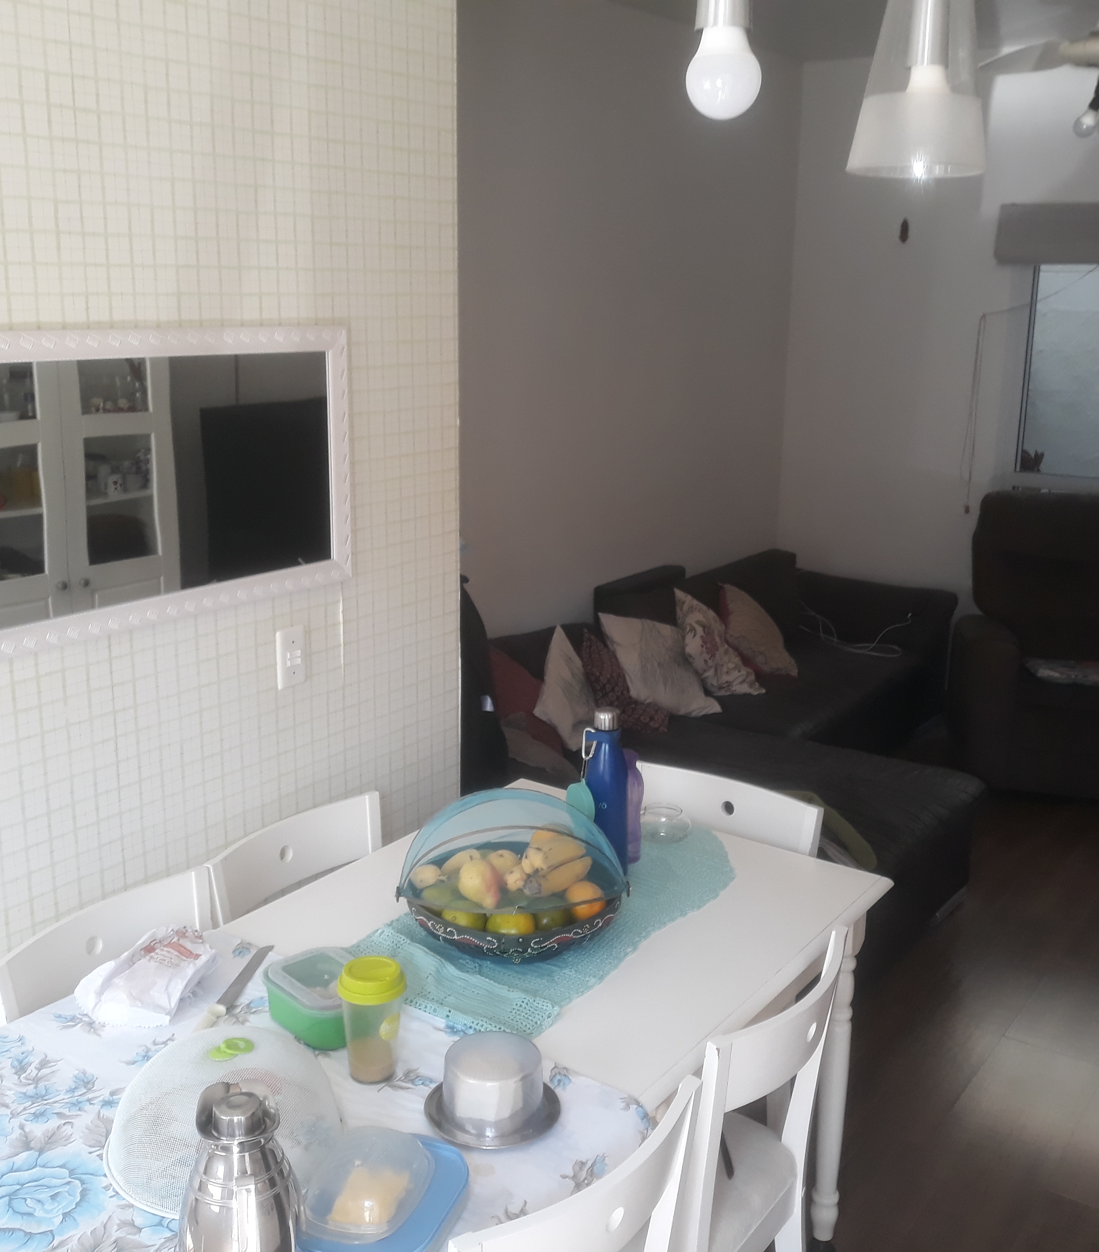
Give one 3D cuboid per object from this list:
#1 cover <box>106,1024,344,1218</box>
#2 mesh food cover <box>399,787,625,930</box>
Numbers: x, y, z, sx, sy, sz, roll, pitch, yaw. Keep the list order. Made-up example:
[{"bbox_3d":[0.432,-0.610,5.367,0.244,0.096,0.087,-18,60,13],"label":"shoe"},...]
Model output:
[{"bbox_3d":[-0.410,0.589,1.643,0.305,0.130,0.305,-3,15,-15],"label":"cover"},{"bbox_3d":[-0.053,0.361,2.122,0.375,0.165,0.300,0,14,-5],"label":"mesh food cover"}]

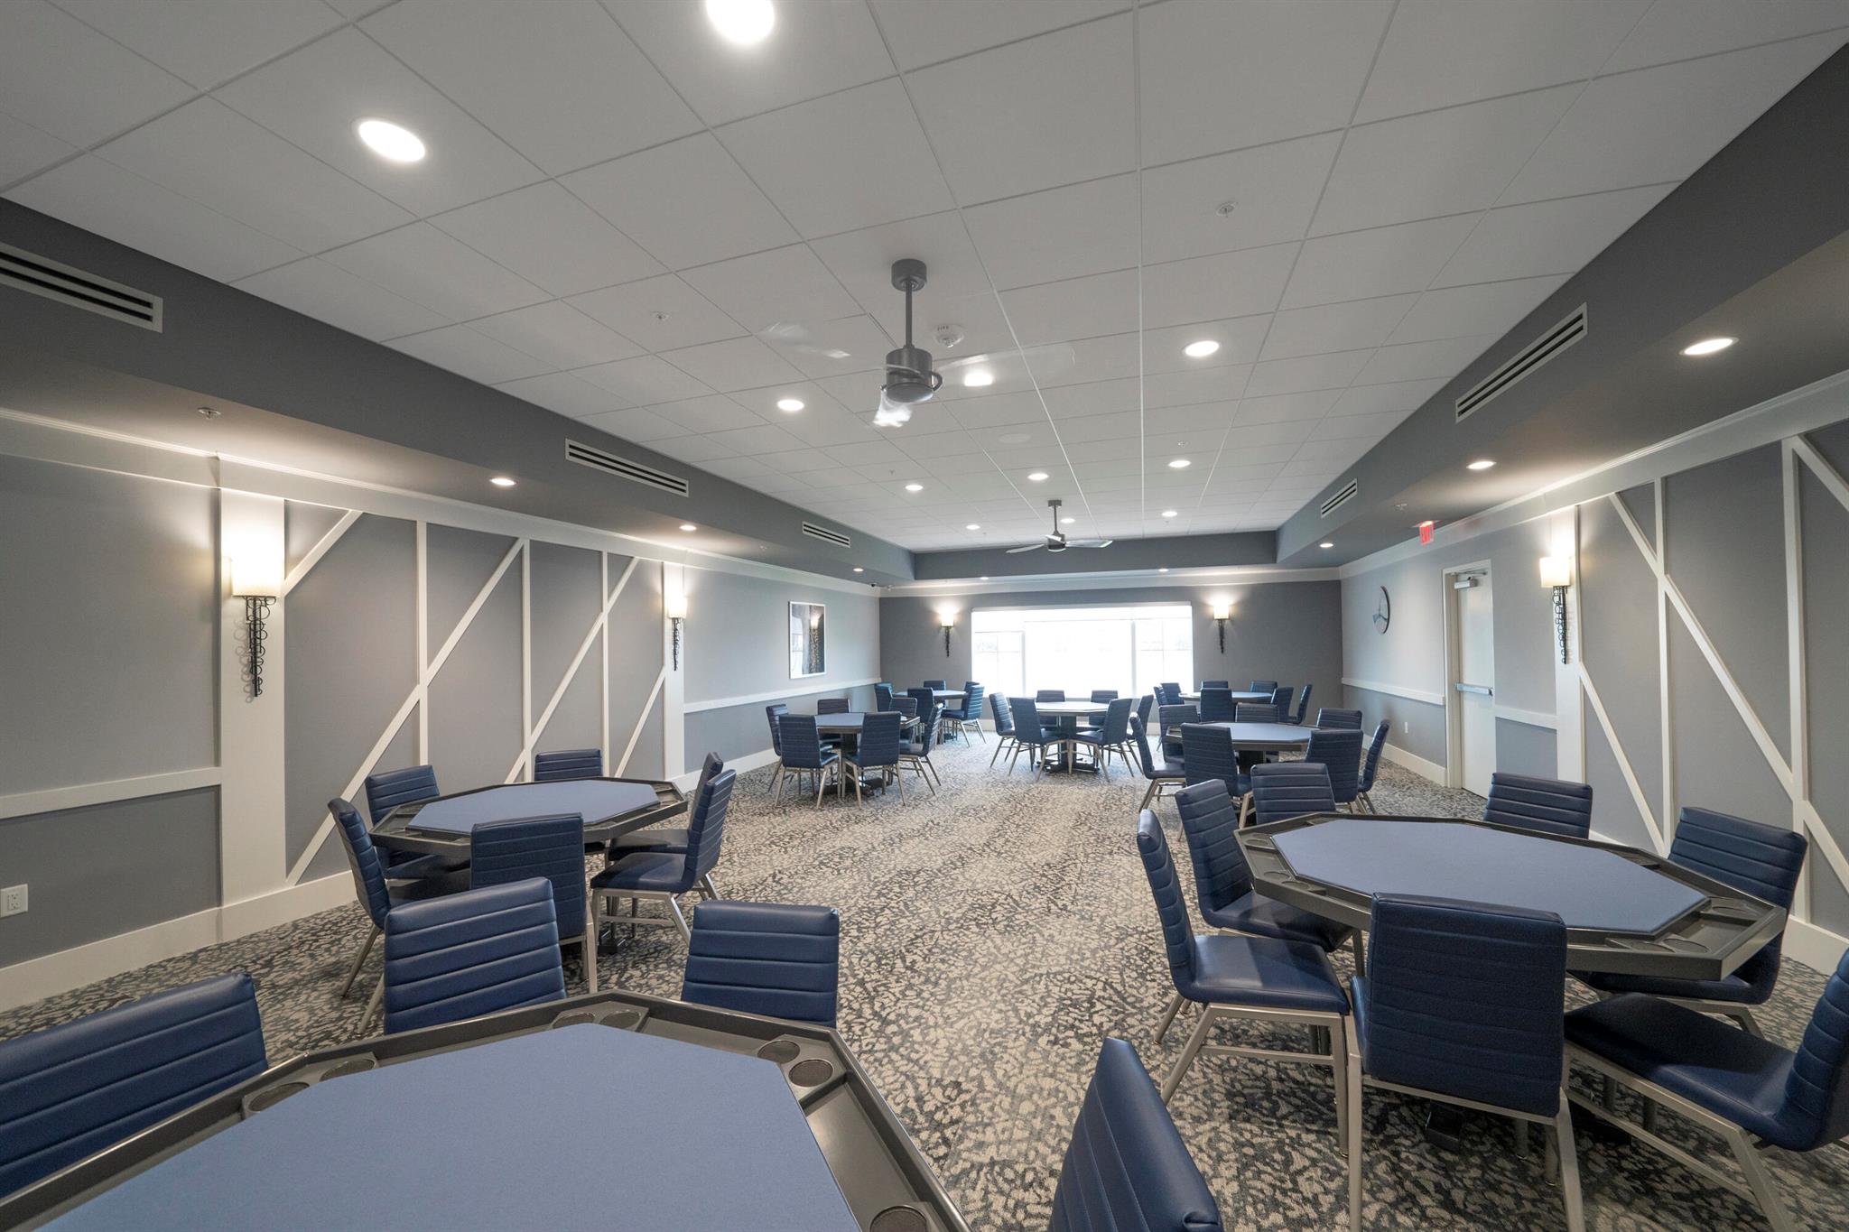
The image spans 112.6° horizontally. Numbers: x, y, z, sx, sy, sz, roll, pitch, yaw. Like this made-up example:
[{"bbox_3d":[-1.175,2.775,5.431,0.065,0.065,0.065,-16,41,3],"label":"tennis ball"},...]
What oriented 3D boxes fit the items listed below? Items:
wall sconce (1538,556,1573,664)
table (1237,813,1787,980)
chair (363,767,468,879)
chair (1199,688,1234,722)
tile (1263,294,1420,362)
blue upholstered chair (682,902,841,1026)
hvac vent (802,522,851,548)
[{"bbox_3d":[4.490,-0.041,4.409,0.120,0.770,0.200,-1,-2,17],"label":"wall sconce"},{"bbox_3d":[1.807,1.217,2.081,1.250,0.760,1.250,-1,-3,18],"label":"table"},{"bbox_3d":[-2.486,1.256,3.153,0.600,0.880,0.390,-1,-2,17],"label":"chair"},{"bbox_3d":[3.769,1.375,7.996,0.445,0.860,0.550,-1,-2,20],"label":"chair"},{"bbox_3d":[2.077,-1.464,3.147,0.600,0.020,0.600,-1,-3,18],"label":"tile"},{"bbox_3d":[-0.428,1.114,1.238,0.430,0.875,0.560,-1,-2,9],"label":"blue upholstered chair"},{"bbox_3d":[-1.195,-0.995,7.690,0.040,0.145,1.220,-1,-2,19],"label":"hvac vent"}]

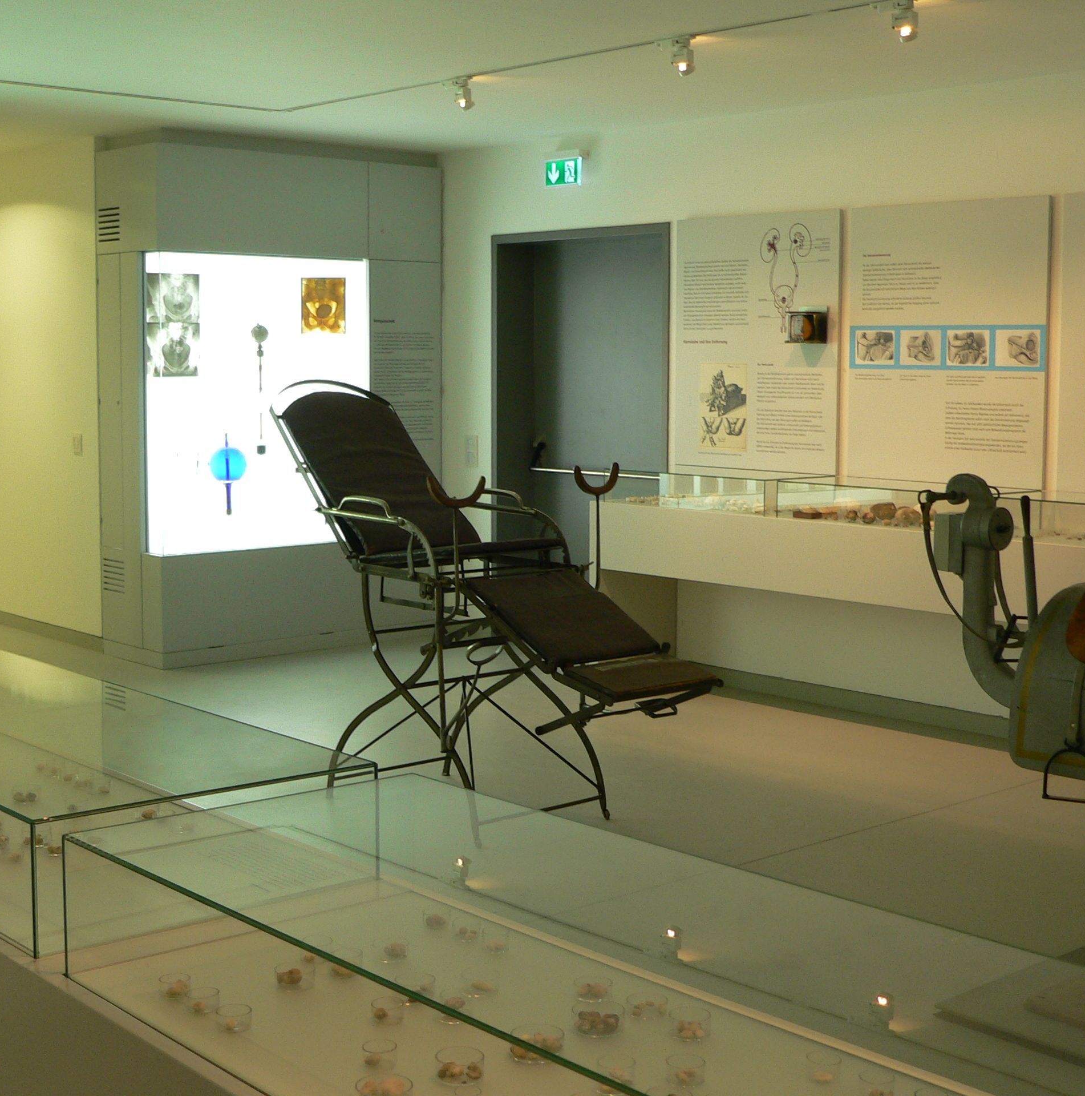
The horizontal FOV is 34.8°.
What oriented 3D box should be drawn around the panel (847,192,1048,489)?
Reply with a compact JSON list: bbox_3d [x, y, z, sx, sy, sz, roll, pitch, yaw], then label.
[{"bbox_3d":[1.651,-0.800,7.172,0.027,1.242,0.984,-6,9,-42],"label":"panel"}]

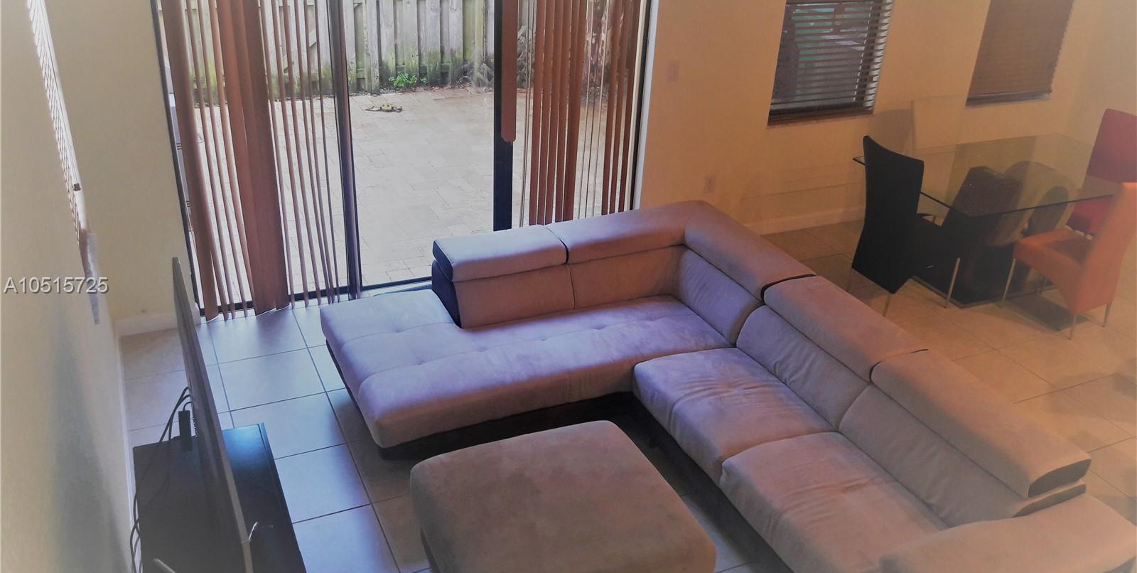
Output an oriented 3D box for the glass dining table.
[{"bbox_3d":[2.909,-0.413,6.115,1.869,0.756,1.035,-10,29,-23],"label":"glass dining table"}]

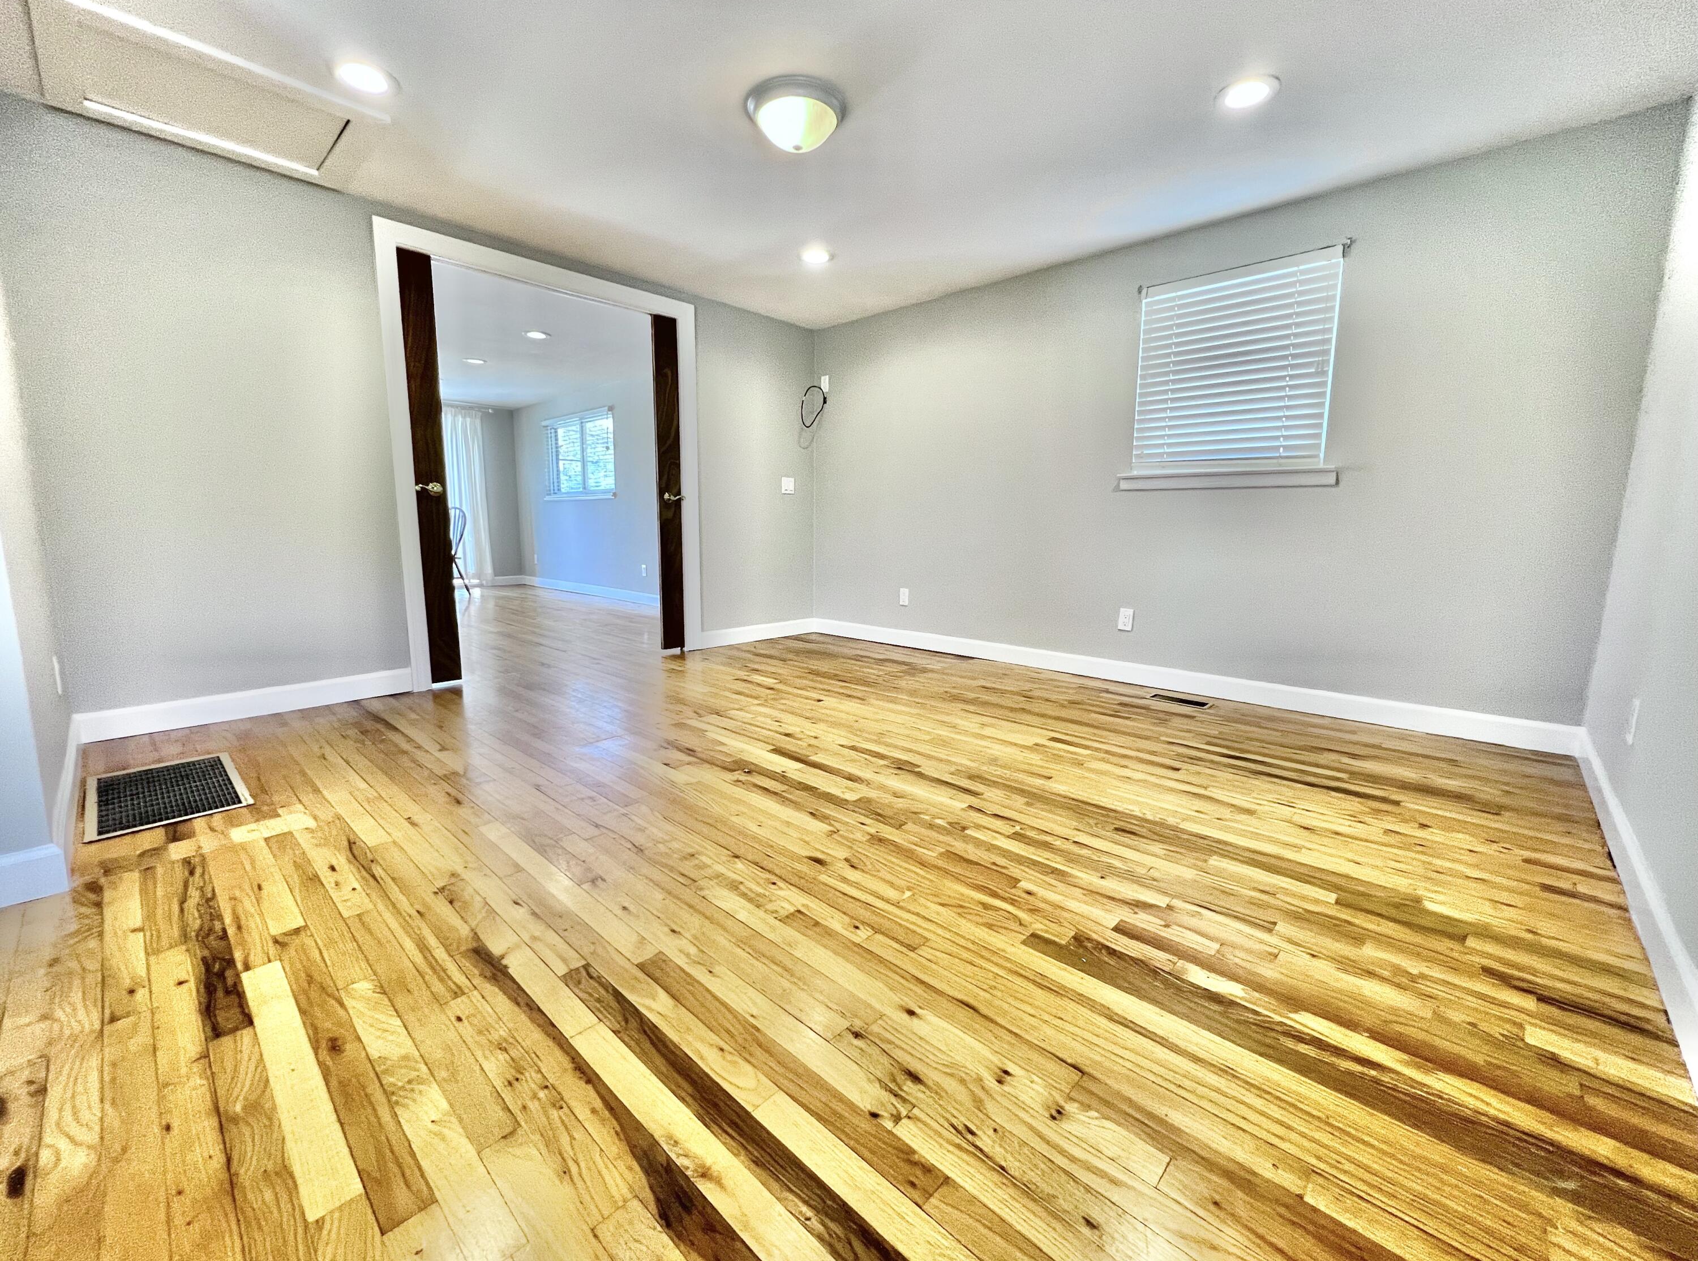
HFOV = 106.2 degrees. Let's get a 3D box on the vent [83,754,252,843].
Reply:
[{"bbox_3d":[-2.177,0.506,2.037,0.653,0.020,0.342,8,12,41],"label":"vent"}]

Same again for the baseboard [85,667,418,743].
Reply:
[{"bbox_3d":[-2.592,0.309,2.844,1.084,0.123,0.020,-8,12,-44],"label":"baseboard"}]

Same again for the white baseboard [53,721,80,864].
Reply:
[{"bbox_3d":[-2.418,0.455,1.979,1.480,0.123,0.020,8,12,40],"label":"white baseboard"}]

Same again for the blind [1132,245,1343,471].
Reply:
[{"bbox_3d":[1.829,-1.257,3.096,0.823,0.919,0.060,8,12,41],"label":"blind"}]

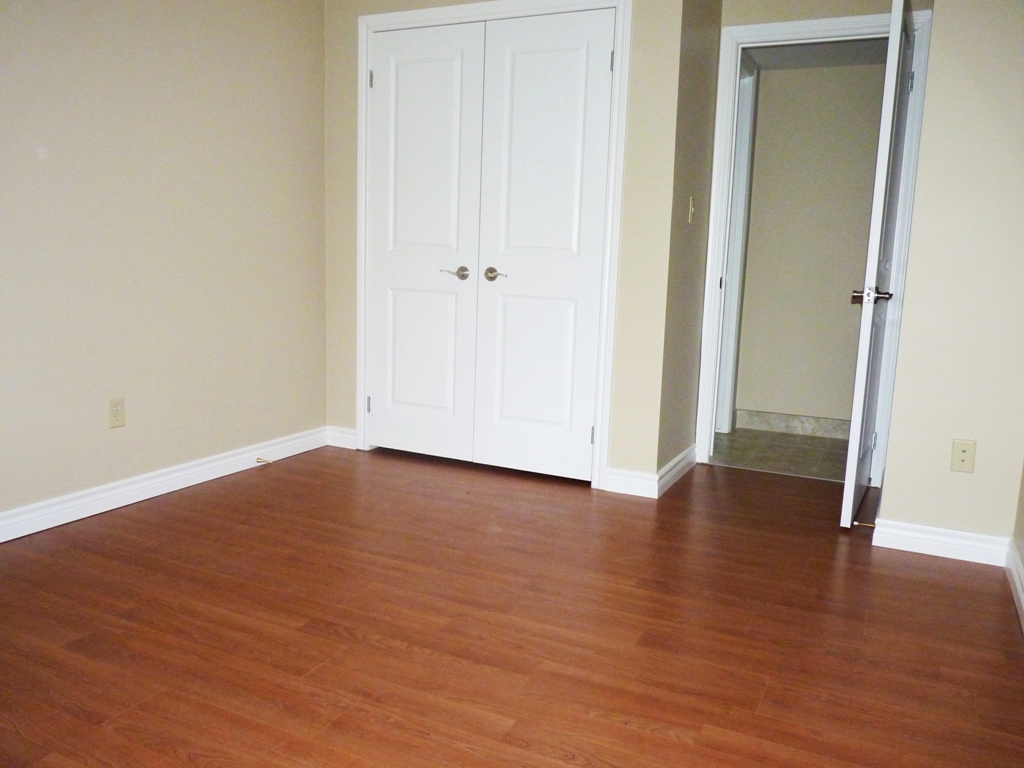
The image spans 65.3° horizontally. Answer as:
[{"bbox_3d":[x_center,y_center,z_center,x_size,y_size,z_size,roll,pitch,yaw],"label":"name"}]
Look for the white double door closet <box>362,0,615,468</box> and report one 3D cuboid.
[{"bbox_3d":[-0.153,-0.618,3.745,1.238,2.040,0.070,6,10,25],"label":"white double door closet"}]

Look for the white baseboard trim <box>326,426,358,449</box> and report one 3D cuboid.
[{"bbox_3d":[-0.896,0.285,4.216,0.186,0.105,0.018,6,10,25],"label":"white baseboard trim"}]

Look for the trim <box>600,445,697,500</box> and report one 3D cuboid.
[{"bbox_3d":[0.694,0.393,3.859,0.239,0.103,0.740,6,10,25],"label":"trim"}]

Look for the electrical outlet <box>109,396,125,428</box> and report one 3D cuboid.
[{"bbox_3d":[-1.527,0.113,3.088,0.009,0.113,0.069,6,10,25],"label":"electrical outlet"}]

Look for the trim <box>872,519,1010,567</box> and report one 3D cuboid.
[{"bbox_3d":[1.542,0.570,2.885,0.427,0.103,0.018,6,10,25],"label":"trim"}]

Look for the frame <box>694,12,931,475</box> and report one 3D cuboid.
[{"bbox_3d":[1.406,-0.612,3.856,0.890,2.138,0.125,6,10,25],"label":"frame"}]

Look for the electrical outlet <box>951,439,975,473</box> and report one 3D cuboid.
[{"bbox_3d":[1.598,0.256,2.823,0.070,0.116,0.009,6,10,25],"label":"electrical outlet"}]

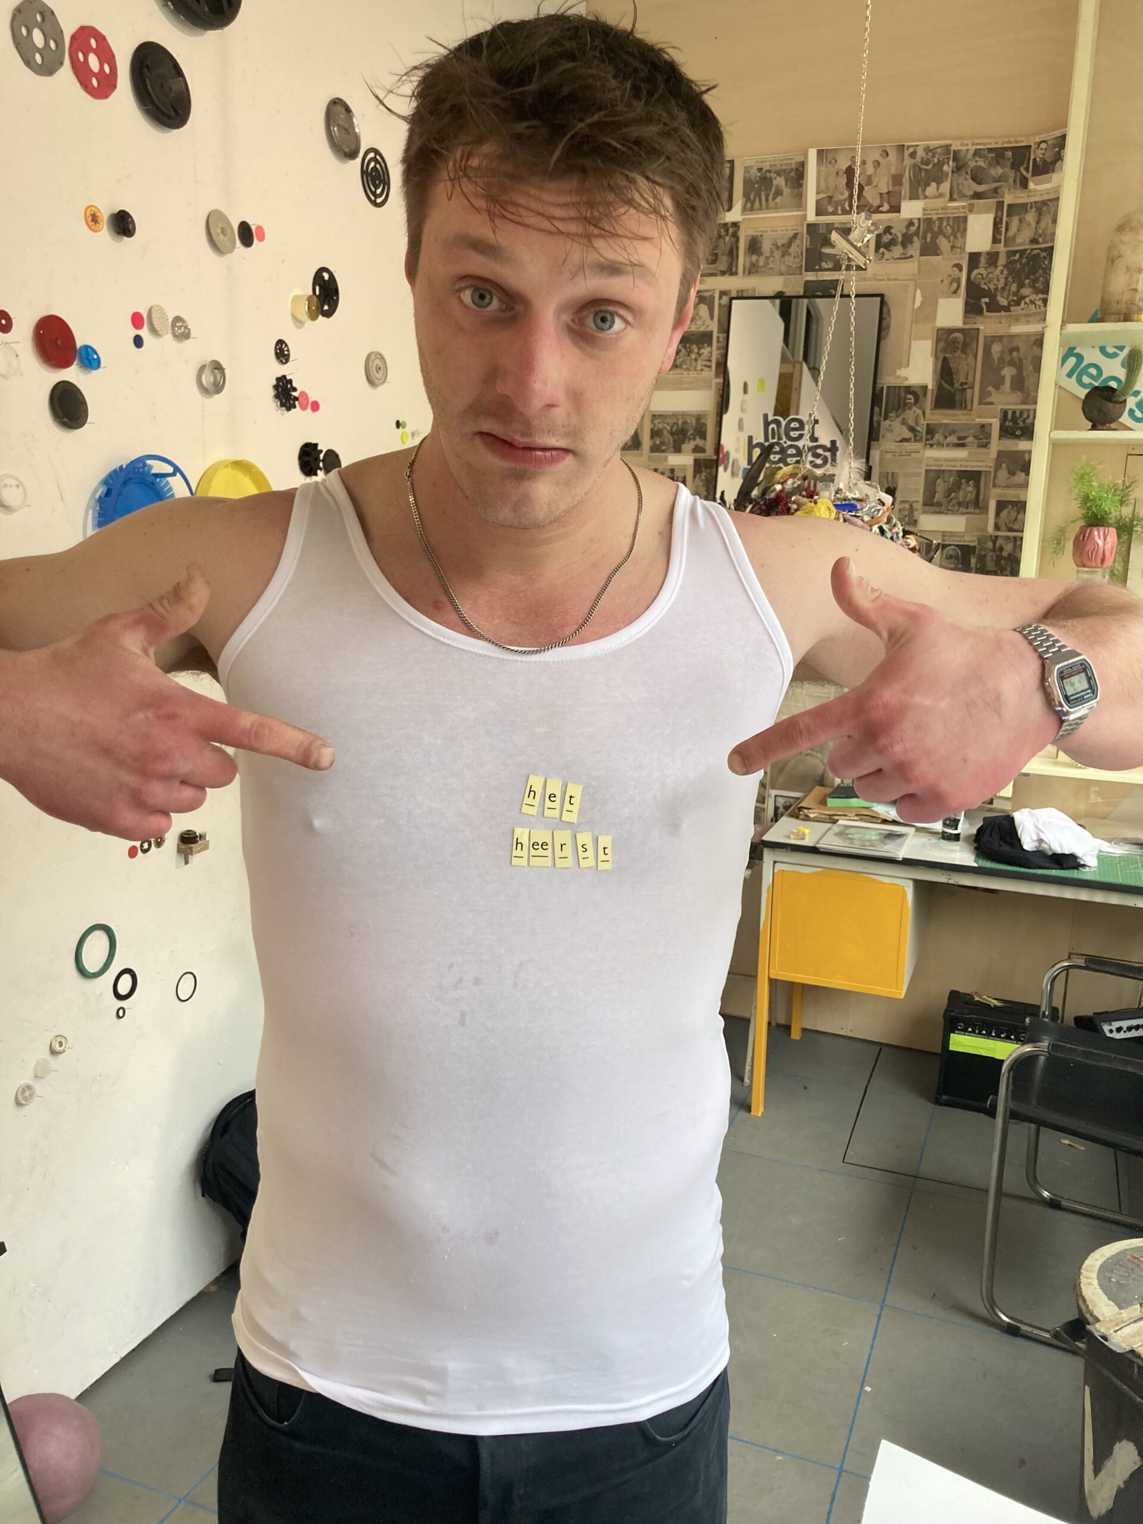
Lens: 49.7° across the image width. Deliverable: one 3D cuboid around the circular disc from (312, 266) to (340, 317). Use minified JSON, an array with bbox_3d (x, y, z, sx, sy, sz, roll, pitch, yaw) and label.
[{"bbox_3d":[-0.520,-0.997,2.615,0.016,0.103,0.103,6,11,21],"label":"circular disc"}]

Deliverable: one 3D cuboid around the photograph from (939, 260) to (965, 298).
[{"bbox_3d":[1.056,-1.343,3.422,0.057,0.102,0.004,6,12,21],"label":"photograph"}]

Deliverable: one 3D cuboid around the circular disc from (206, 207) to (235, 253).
[{"bbox_3d":[-0.645,-0.977,2.268,0.015,0.082,0.082,6,11,21],"label":"circular disc"}]

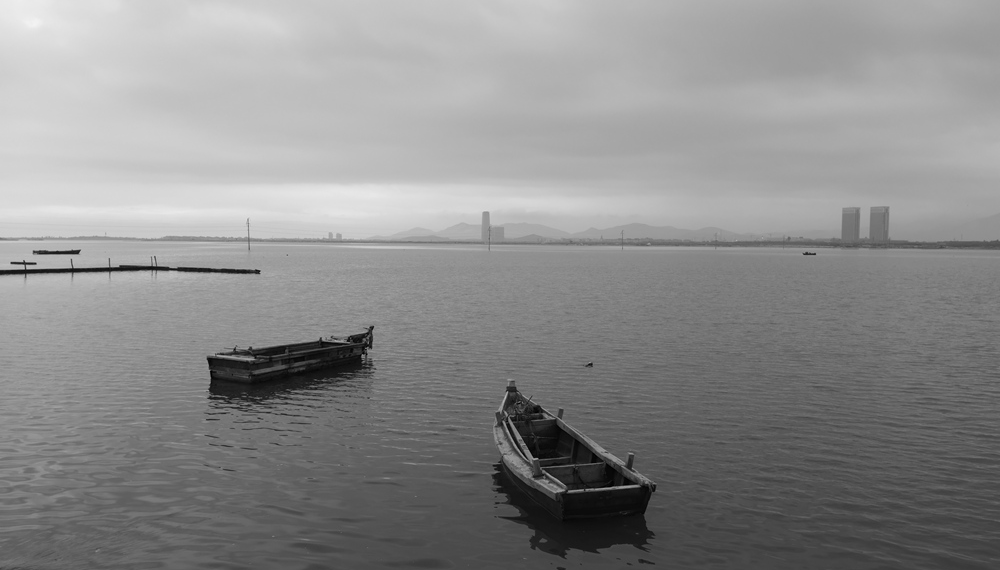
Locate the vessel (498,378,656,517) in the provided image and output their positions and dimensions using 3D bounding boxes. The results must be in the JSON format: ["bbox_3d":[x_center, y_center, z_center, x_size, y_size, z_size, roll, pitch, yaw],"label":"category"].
[{"bbox_3d":[0.750,2.310,11.575,1.502,0.994,4.554,0,3,-14],"label":"vessel"}]

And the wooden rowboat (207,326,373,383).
[{"bbox_3d":[-5.063,1.788,20.357,1.584,1.021,4.686,2,4,32],"label":"wooden rowboat"}]

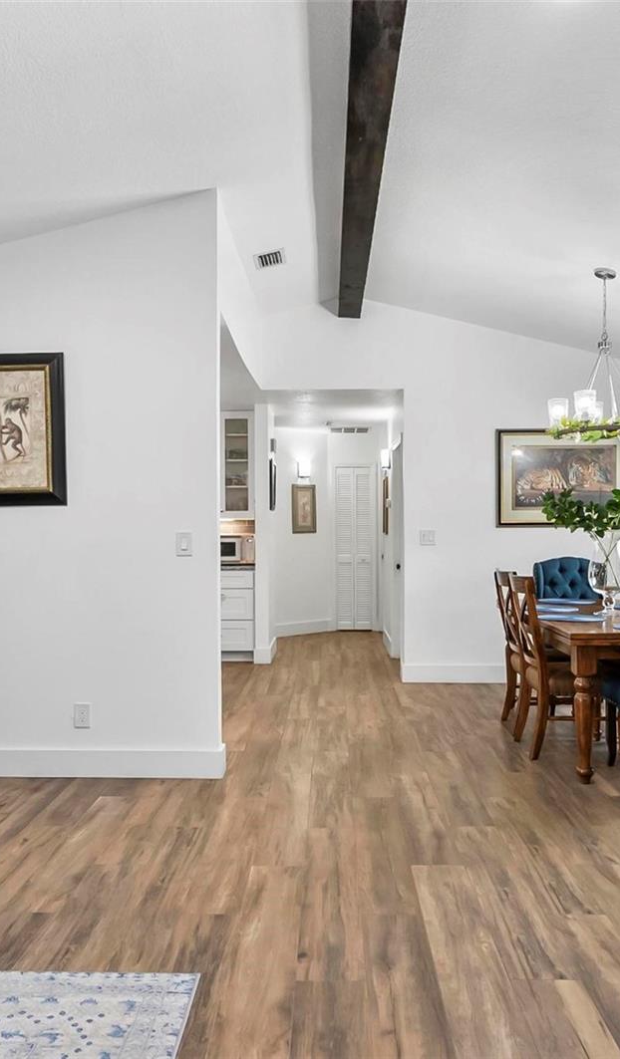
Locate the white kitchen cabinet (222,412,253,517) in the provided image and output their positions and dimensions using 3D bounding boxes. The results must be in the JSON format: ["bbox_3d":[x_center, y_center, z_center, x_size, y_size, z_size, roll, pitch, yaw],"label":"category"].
[{"bbox_3d":[-0.738,-0.643,7.992,0.382,1.064,0.331,0,0,1],"label":"white kitchen cabinet"}]

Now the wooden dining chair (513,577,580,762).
[{"bbox_3d":[1.475,0.766,4.575,0.570,1.000,0.470,0,0,0],"label":"wooden dining chair"}]

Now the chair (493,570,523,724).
[{"bbox_3d":[1.485,0.758,5.003,0.562,0.994,0.472,0,0,1],"label":"chair"}]

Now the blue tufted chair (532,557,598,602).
[{"bbox_3d":[1.985,0.738,5.800,0.570,1.050,0.660,0,0,0],"label":"blue tufted chair"}]

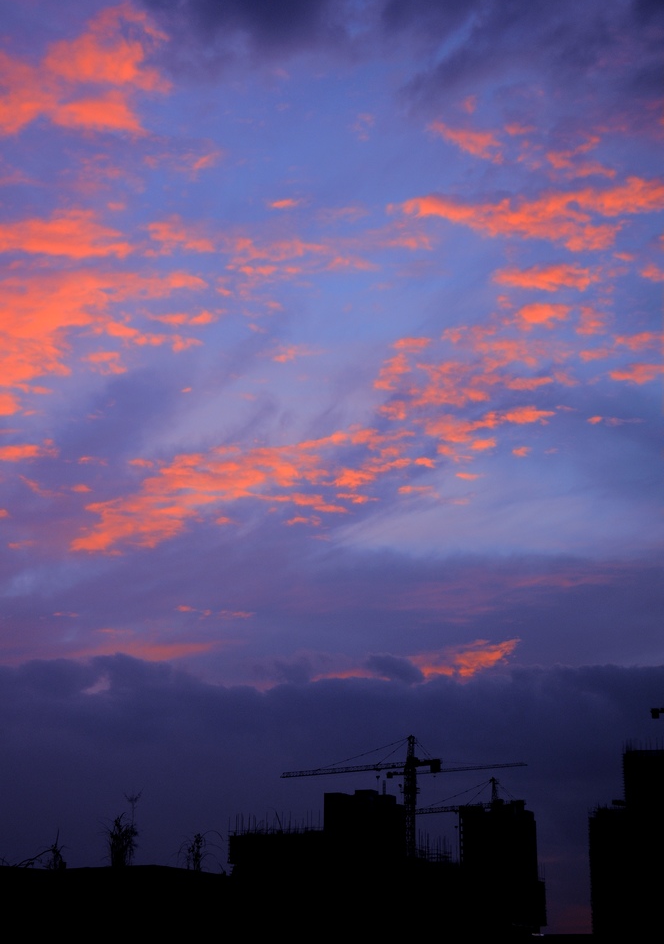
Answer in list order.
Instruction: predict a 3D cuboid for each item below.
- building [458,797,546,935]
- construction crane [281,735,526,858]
[{"bbox_3d":[40.521,94.182,435.000,19.655,32.134,18.000,-2,-15,6],"label":"building"},{"bbox_3d":[16.091,78.256,430.000,59.732,29.677,5.000,-7,-16,24],"label":"construction crane"}]

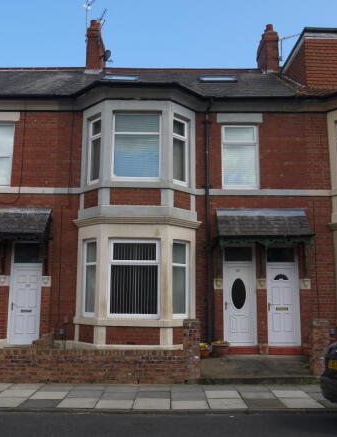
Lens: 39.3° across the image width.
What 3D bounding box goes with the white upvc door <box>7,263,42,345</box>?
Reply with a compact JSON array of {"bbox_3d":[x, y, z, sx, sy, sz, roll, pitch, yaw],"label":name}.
[{"bbox_3d":[-3.685,2.207,12.216,0.774,2.045,0.090,0,-10,0],"label":"white upvc door"}]

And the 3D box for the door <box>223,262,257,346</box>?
[{"bbox_3d":[1.849,2.202,12.159,0.832,2.124,0.090,0,-10,0],"label":"door"}]

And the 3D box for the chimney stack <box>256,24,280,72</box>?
[{"bbox_3d":[3.590,-5.837,16.985,0.414,1.971,1.600,0,-10,0],"label":"chimney stack"}]

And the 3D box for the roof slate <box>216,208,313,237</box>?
[{"bbox_3d":[2.388,0.087,11.780,2.333,0.793,0.650,1,-8,0],"label":"roof slate"}]

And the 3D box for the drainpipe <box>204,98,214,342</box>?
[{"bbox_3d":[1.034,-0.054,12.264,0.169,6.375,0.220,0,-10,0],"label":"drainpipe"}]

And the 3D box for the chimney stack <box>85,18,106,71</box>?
[{"bbox_3d":[-2.569,-5.926,16.979,0.491,2.223,1.500,0,-10,0],"label":"chimney stack"}]

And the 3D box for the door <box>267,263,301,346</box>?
[{"bbox_3d":[2.916,2.158,11.921,0.826,2.086,0.100,1,-8,0],"label":"door"}]

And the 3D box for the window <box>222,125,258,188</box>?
[{"bbox_3d":[1.898,-1.625,12.464,0.962,1.736,0.100,1,-8,0],"label":"window"}]

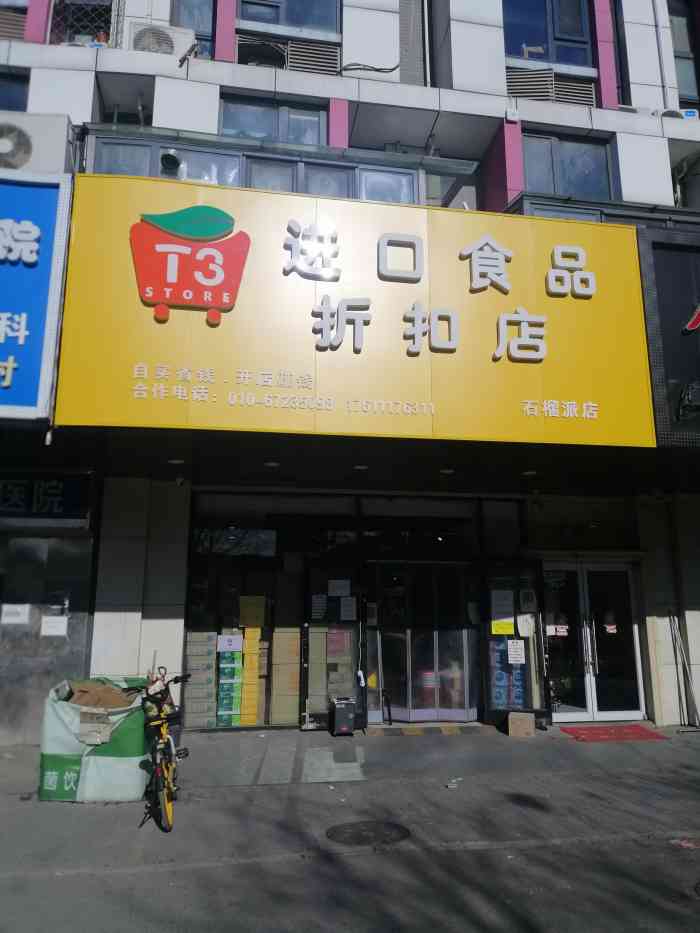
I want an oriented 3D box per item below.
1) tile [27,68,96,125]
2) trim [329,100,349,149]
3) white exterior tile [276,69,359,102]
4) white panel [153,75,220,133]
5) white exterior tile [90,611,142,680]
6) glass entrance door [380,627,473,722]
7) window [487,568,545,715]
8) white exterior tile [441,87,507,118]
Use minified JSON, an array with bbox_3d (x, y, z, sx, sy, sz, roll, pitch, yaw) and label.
[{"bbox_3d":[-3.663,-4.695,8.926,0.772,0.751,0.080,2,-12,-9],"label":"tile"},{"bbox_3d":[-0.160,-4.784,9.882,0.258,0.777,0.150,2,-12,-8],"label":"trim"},{"bbox_3d":[-0.446,-5.165,9.556,1.126,0.353,0.080,2,-12,-9],"label":"white exterior tile"},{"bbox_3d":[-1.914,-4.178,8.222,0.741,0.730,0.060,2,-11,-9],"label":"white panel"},{"bbox_3d":[-2.986,2.257,8.969,0.567,0.835,0.060,2,-12,-9],"label":"white exterior tile"},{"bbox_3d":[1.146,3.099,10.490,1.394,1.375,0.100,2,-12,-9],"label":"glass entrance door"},{"bbox_3d":[2.446,2.579,10.429,0.868,2.099,0.100,2,-12,-8],"label":"window"},{"bbox_3d":[1.743,-5.099,9.902,1.012,0.374,0.080,2,-12,-9],"label":"white exterior tile"}]

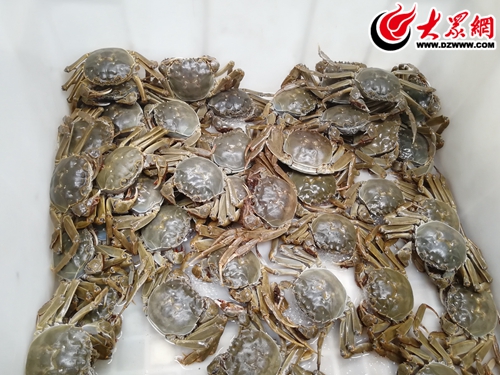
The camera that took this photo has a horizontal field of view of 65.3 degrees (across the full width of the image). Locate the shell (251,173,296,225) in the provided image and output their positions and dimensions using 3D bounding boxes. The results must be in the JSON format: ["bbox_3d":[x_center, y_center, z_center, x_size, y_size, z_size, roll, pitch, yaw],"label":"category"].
[{"bbox_3d":[0.035,0.019,0.520,0.058,0.028,0.067,10,69,18],"label":"shell"}]

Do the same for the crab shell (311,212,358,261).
[{"bbox_3d":[0.115,0.066,0.532,0.061,0.027,0.056,9,63,4],"label":"crab shell"}]

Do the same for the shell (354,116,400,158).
[{"bbox_3d":[0.189,-0.074,0.577,0.057,0.027,0.063,12,68,2],"label":"shell"}]

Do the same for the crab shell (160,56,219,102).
[{"bbox_3d":[-0.089,-0.164,0.598,0.068,0.028,0.060,2,90,-7],"label":"crab shell"}]

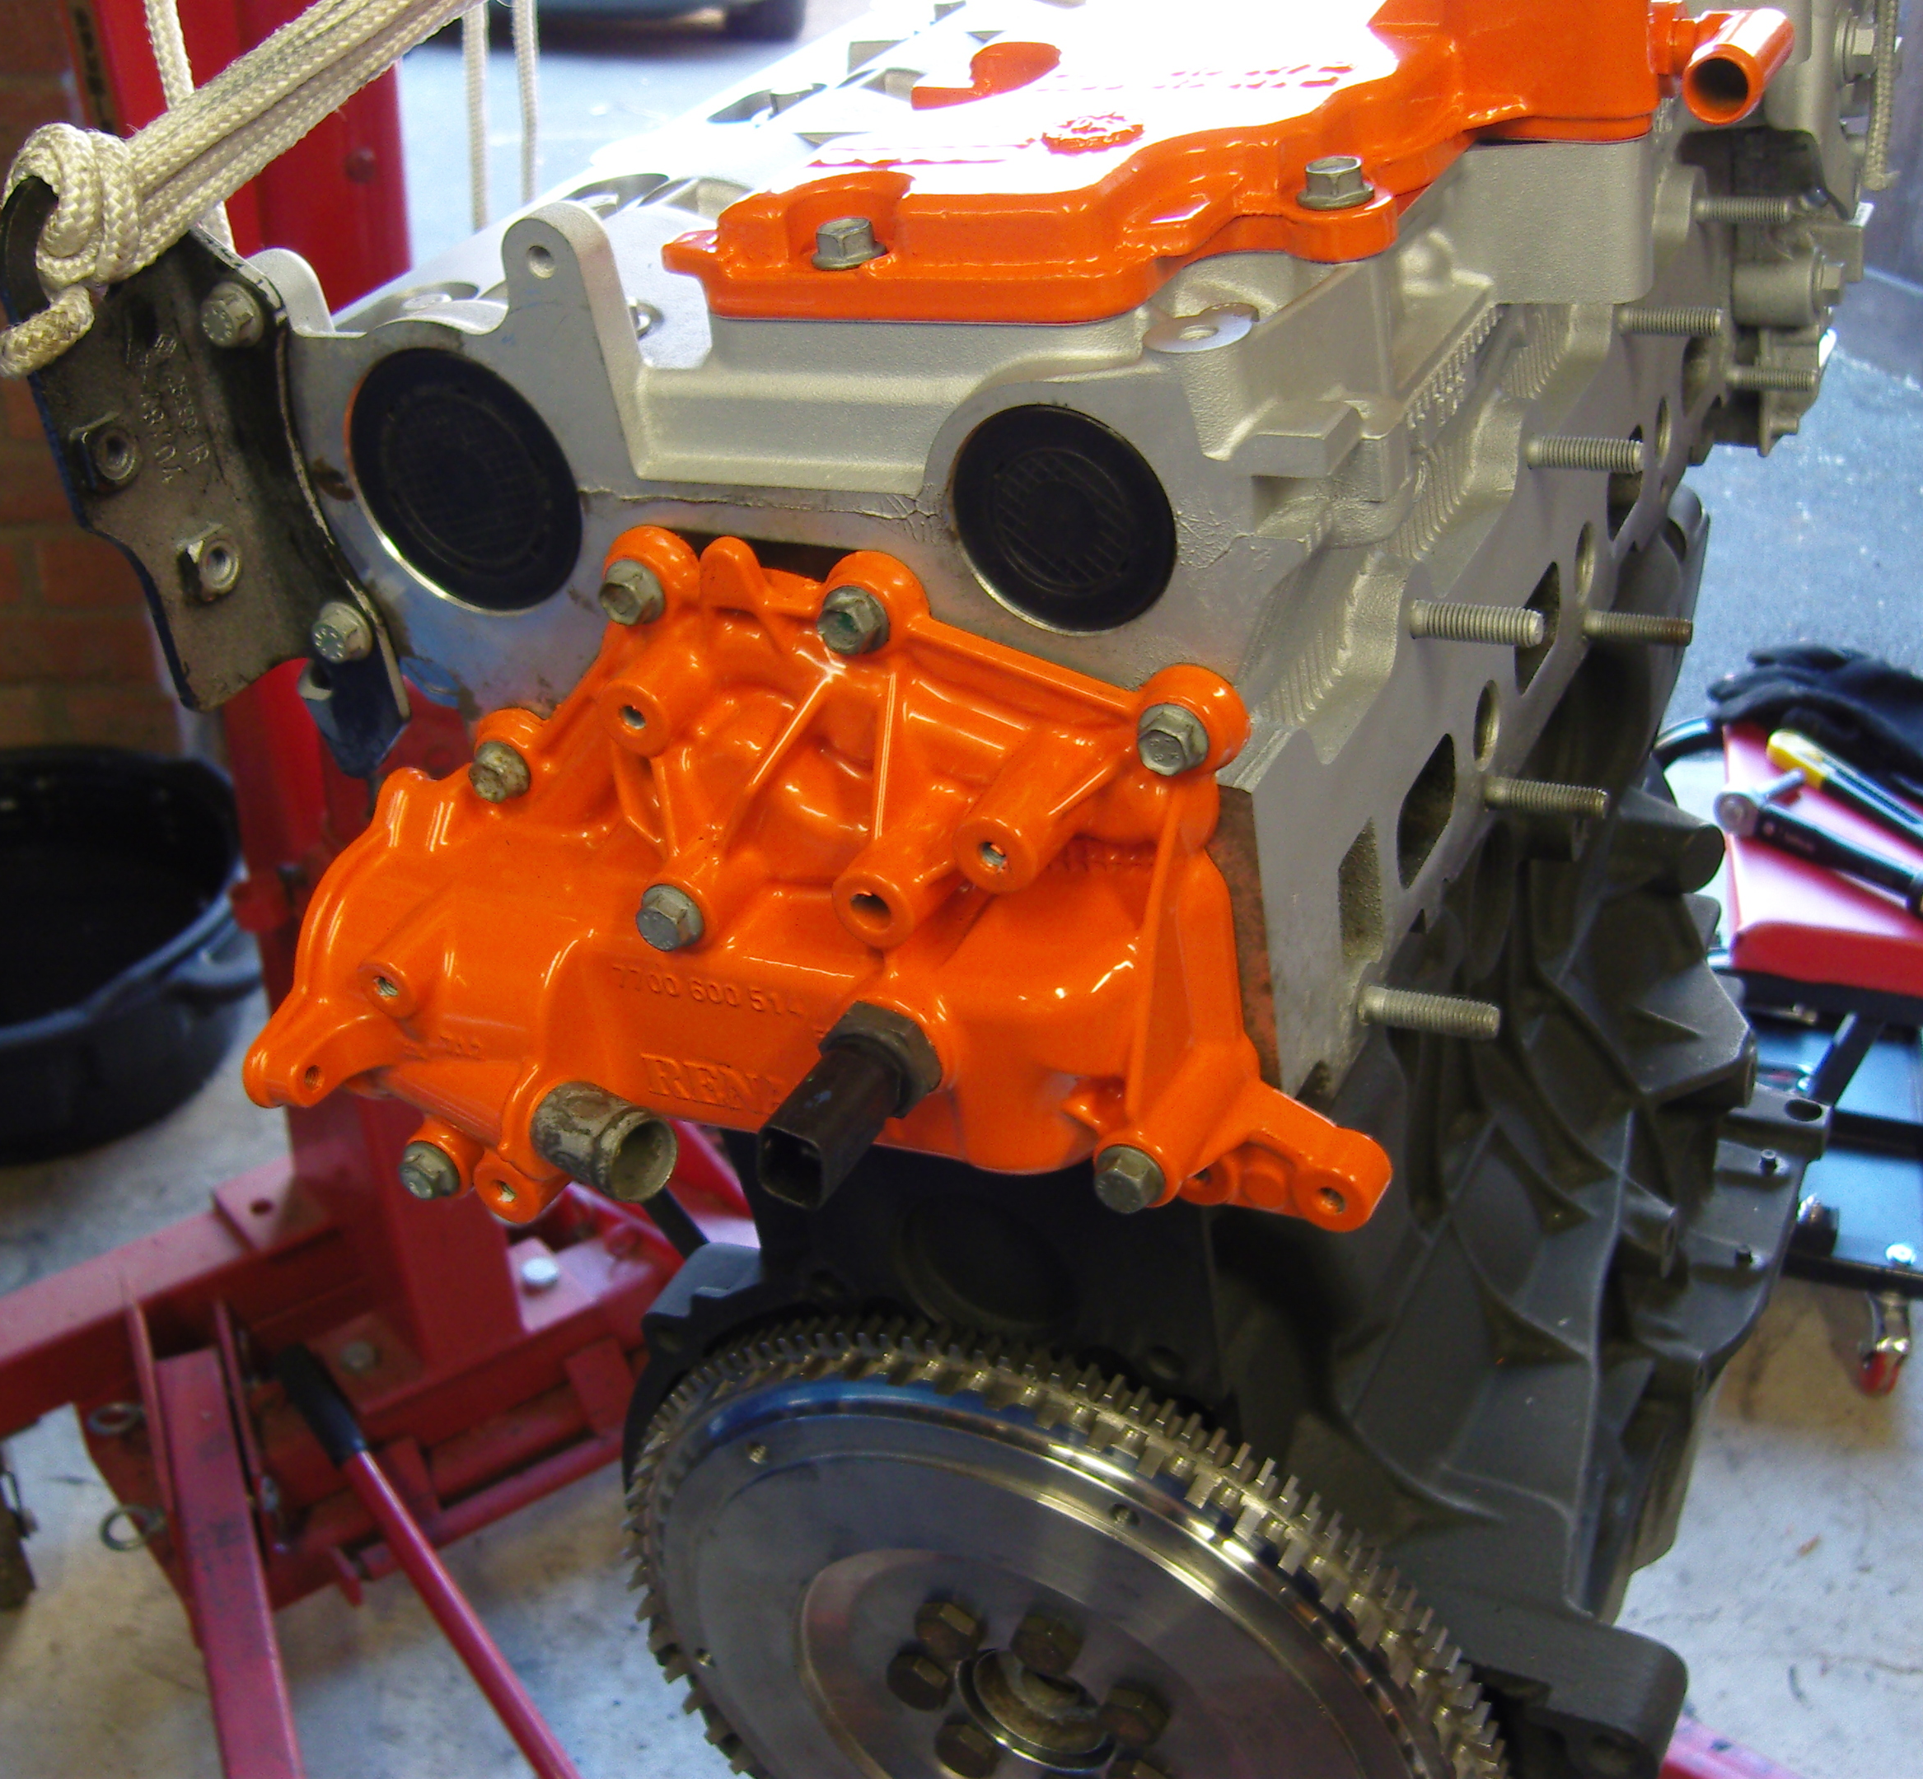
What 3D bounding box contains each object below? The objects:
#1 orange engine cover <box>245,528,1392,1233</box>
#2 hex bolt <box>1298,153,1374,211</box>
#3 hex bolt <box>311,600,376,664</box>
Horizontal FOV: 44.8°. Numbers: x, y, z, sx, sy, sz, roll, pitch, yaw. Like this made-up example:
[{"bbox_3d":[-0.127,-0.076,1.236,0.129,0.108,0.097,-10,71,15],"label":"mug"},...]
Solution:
[{"bbox_3d":[-0.038,0.005,0.447,0.230,0.131,0.071,8,36,28],"label":"orange engine cover"},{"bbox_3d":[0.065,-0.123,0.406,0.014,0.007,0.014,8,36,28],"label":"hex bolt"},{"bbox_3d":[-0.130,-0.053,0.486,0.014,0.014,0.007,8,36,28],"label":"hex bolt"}]

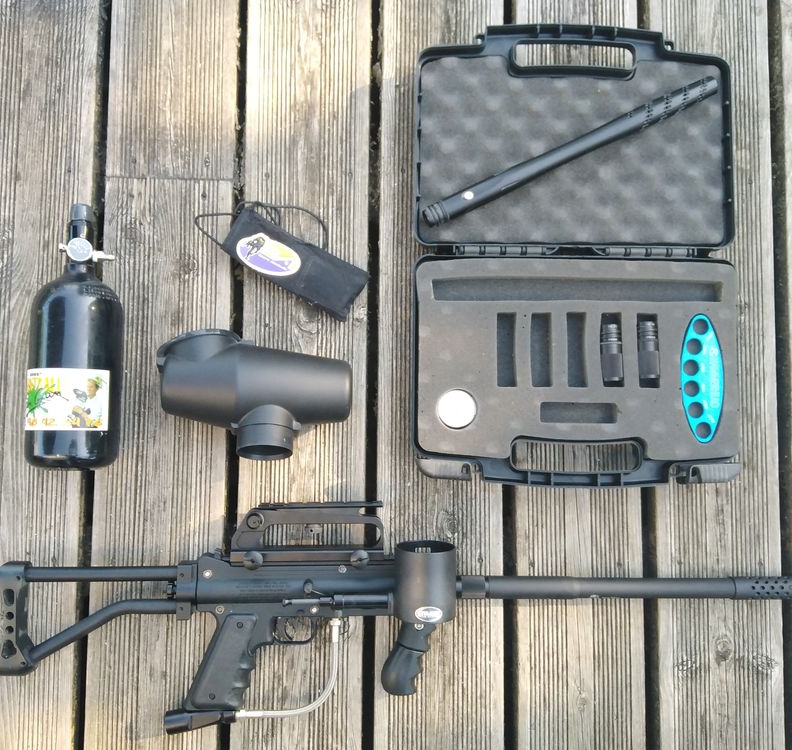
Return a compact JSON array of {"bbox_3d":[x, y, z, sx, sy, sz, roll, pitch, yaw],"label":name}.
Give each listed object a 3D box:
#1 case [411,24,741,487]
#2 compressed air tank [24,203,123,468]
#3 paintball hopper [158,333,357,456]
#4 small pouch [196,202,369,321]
[{"bbox_3d":[0.192,-0.134,0.831,0.349,0.042,0.504,0,86,-1],"label":"case"},{"bbox_3d":[-0.330,-0.043,0.782,0.099,0.099,0.276,0,86,-2],"label":"compressed air tank"},{"bbox_3d":[-0.146,0.018,0.780,0.201,0.088,0.135,0,74,-1],"label":"paintball hopper"},{"bbox_3d":[-0.124,-0.146,0.833,0.195,0.022,0.082,30,86,1],"label":"small pouch"}]

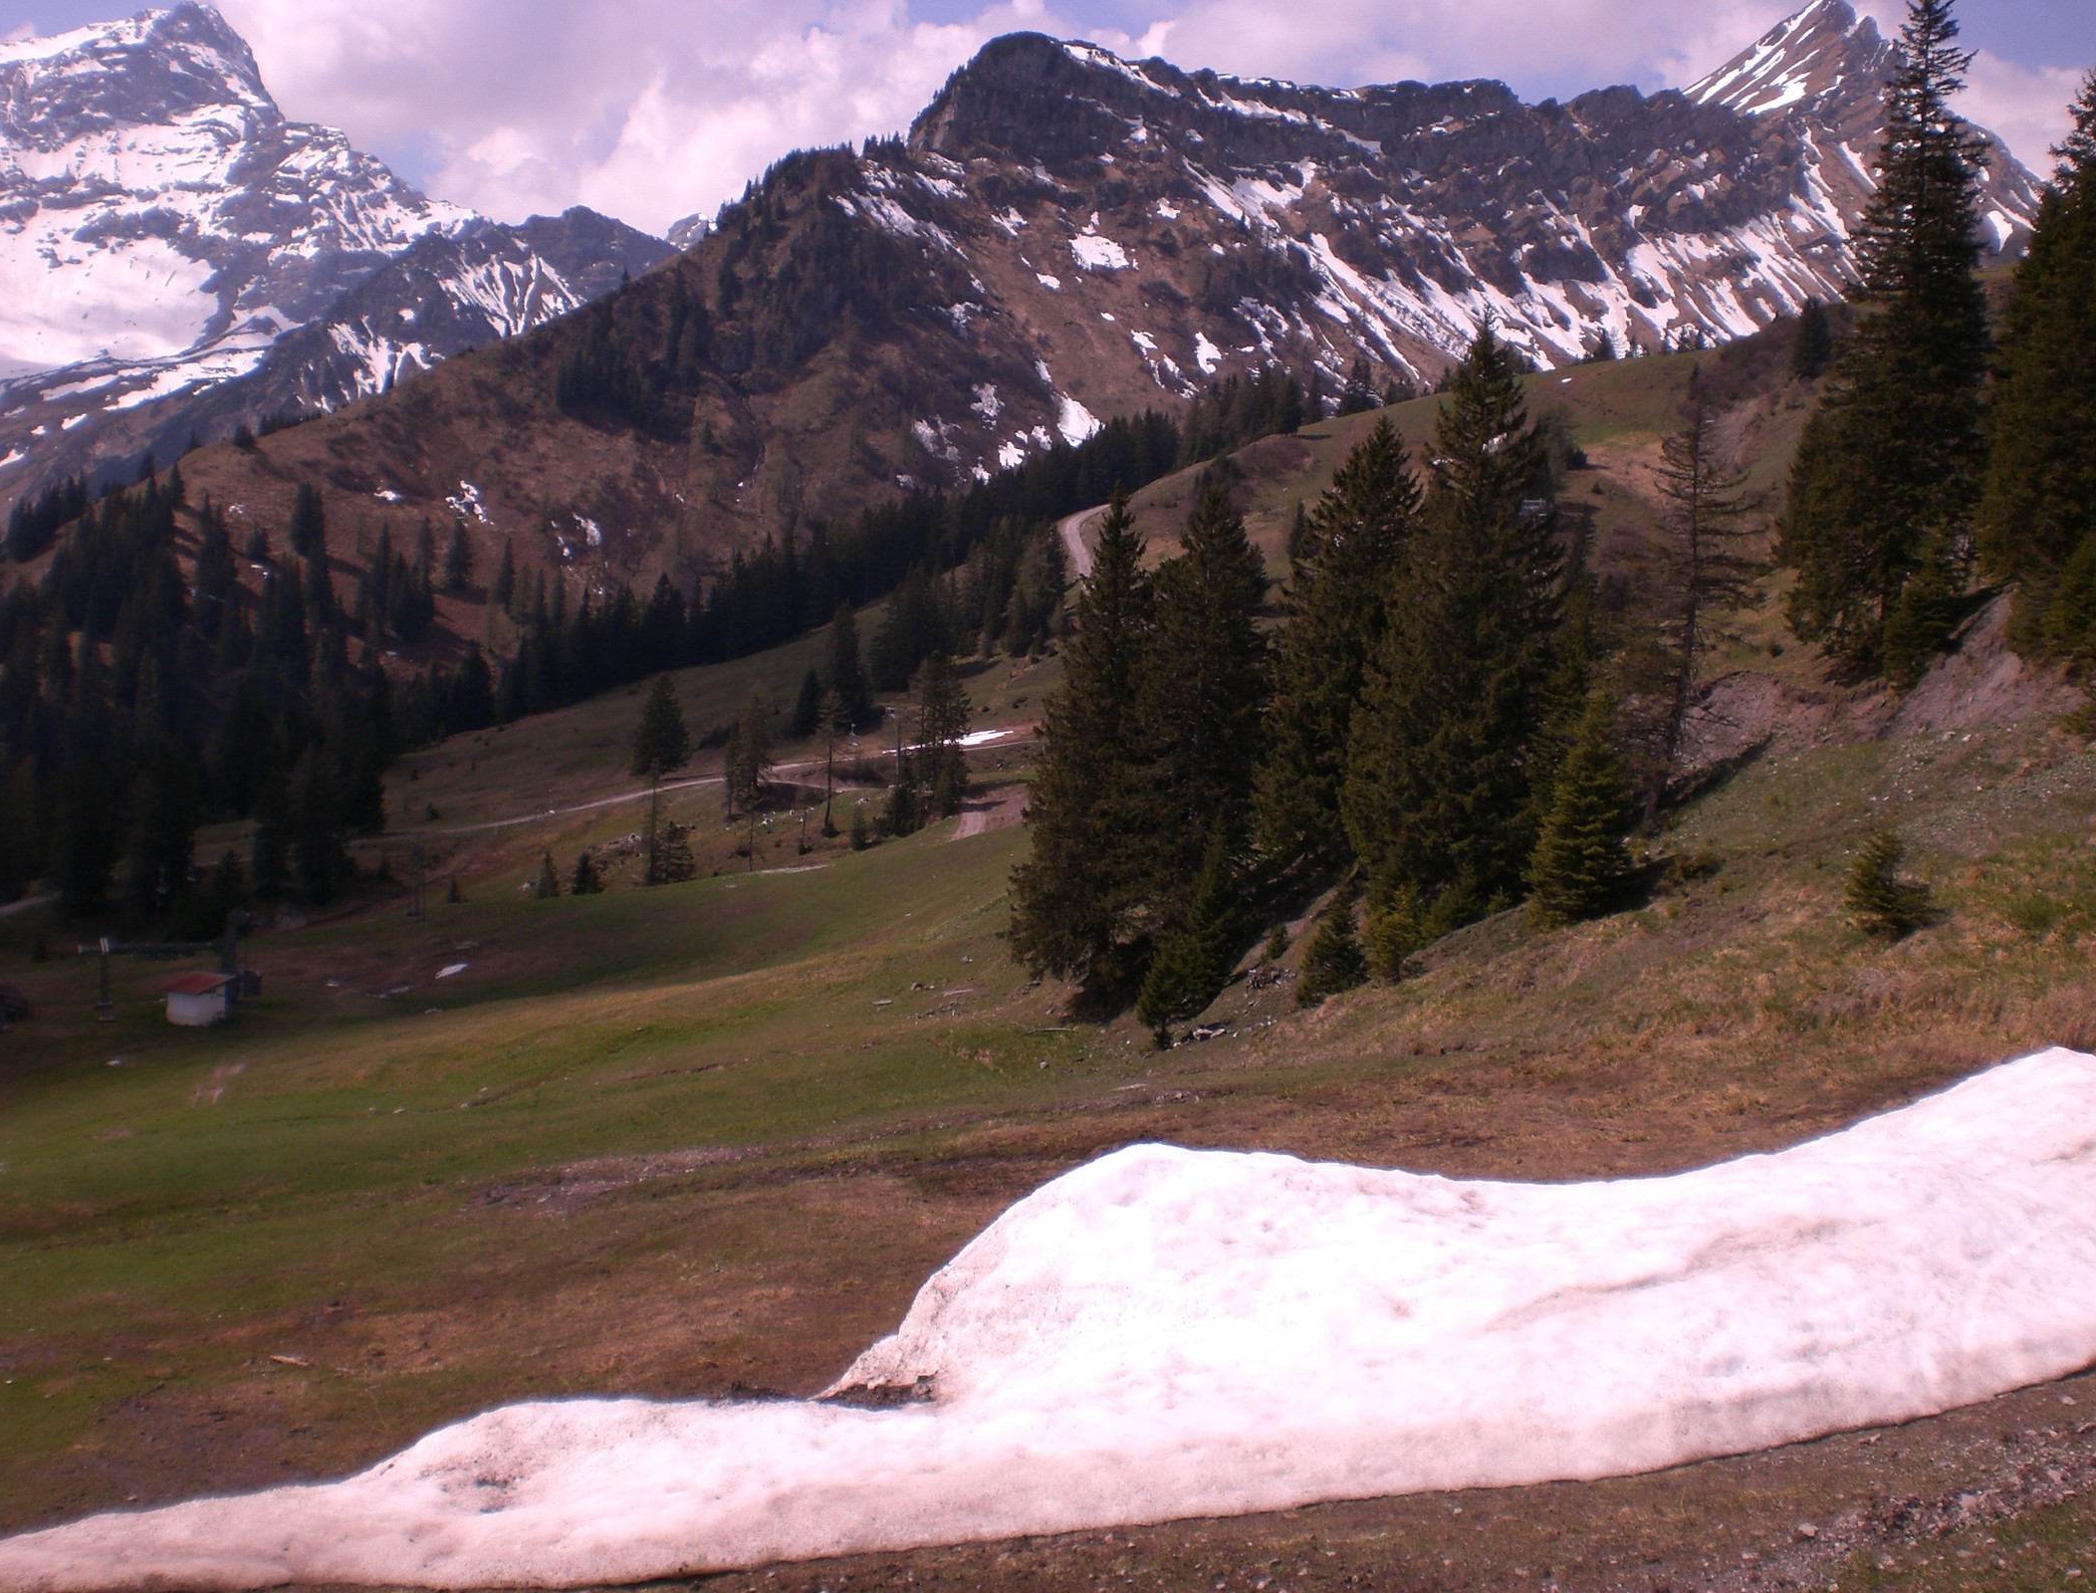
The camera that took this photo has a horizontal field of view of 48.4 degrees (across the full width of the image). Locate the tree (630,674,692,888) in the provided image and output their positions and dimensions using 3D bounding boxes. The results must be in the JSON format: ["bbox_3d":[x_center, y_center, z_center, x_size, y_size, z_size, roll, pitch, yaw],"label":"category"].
[{"bbox_3d":[-27.376,-1.182,164.033,4.200,14.820,4.120,0,8,0],"label":"tree"}]

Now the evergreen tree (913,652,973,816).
[{"bbox_3d":[-8.951,-4.996,195.000,4.796,14.426,4.652,2,4,0],"label":"evergreen tree"}]

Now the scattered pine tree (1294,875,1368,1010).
[{"bbox_3d":[6.431,3.338,53.000,1.593,2.913,1.545,2,4,0],"label":"scattered pine tree"}]

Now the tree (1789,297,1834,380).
[{"bbox_3d":[62.057,-37.226,189.559,3.640,6.760,3.570,0,8,0],"label":"tree"}]

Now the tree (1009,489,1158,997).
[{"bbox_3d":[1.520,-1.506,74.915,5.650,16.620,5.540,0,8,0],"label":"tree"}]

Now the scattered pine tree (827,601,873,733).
[{"bbox_3d":[-21.687,-14.246,255.000,5.227,14.014,5.070,2,4,0],"label":"scattered pine tree"}]

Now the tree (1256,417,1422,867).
[{"bbox_3d":[10.518,-5.232,80.977,6.690,15.670,6.550,0,8,0],"label":"tree"}]

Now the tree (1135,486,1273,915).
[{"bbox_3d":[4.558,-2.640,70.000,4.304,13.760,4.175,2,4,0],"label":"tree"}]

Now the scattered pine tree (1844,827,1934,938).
[{"bbox_3d":[13.323,1.368,36.887,1.420,1.730,1.390,0,8,0],"label":"scattered pine tree"}]

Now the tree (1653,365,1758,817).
[{"bbox_3d":[18.629,-5.787,66.185,2.970,12.490,2.910,0,8,0],"label":"tree"}]

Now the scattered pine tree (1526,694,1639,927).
[{"bbox_3d":[13.083,0.325,57.000,2.648,5.743,2.569,2,4,0],"label":"scattered pine tree"}]

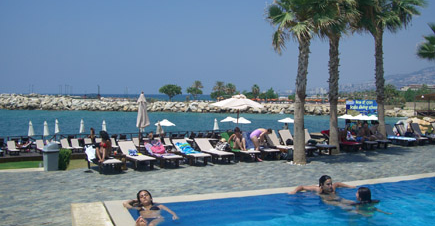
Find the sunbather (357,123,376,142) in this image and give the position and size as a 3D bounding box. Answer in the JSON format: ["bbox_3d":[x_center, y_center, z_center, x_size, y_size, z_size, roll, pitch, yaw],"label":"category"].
[{"bbox_3d":[6.554,0.917,21.000,0.850,1.100,0.600,2,3,37],"label":"sunbather"}]

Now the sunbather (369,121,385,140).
[{"bbox_3d":[7.174,0.808,21.549,0.500,0.860,0.800,-1,3,-30],"label":"sunbather"}]

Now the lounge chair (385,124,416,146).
[{"bbox_3d":[8.294,1.112,22.230,0.650,0.920,1.780,-1,3,-30],"label":"lounge chair"}]

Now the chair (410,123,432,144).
[{"bbox_3d":[9.997,1.100,23.000,0.620,0.880,1.750,0,2,-22],"label":"chair"}]

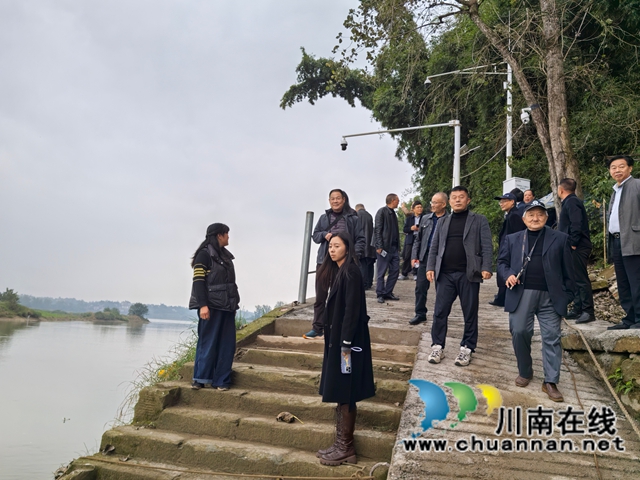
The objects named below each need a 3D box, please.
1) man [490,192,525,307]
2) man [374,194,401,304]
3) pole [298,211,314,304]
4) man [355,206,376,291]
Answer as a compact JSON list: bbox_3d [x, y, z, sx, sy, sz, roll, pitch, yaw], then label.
[{"bbox_3d":[2.842,0.136,7.591,0.450,1.710,0.500,8,-10,-20],"label":"man"},{"bbox_3d":[1.107,0.114,7.891,0.360,1.710,0.470,-2,-11,32],"label":"man"},{"bbox_3d":[-0.200,0.267,7.820,0.120,1.450,0.120,5,-9,0],"label":"pole"},{"bbox_3d":[0.881,0.125,9.588,0.500,1.670,0.330,8,-10,-20],"label":"man"}]

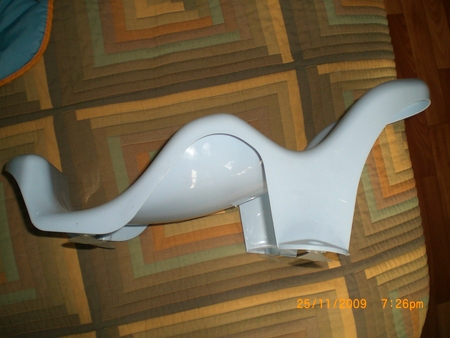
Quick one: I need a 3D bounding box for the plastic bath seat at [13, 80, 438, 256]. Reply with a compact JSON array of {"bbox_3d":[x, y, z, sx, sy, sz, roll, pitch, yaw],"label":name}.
[{"bbox_3d":[-0.006,-0.004,0.817,0.606,0.259,0.280,5,79,-5],"label":"plastic bath seat"}]

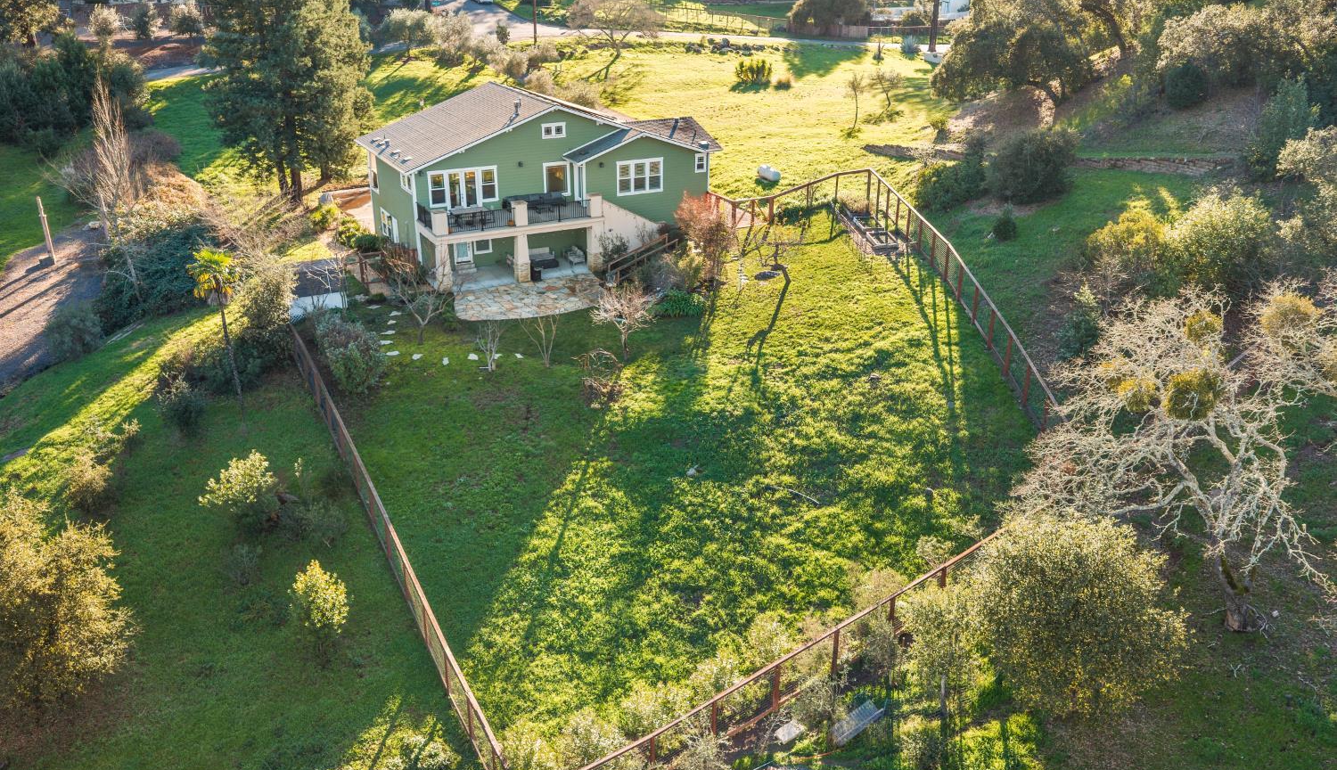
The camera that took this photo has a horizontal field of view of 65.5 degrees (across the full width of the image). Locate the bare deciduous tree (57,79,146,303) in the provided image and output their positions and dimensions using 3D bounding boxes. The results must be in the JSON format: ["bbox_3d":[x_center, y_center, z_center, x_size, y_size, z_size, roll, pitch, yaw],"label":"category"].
[{"bbox_3d":[-33.179,-11.148,60.926,4.600,13.000,4.200,1,23,0],"label":"bare deciduous tree"}]

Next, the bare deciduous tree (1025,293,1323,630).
[{"bbox_3d":[16.421,2.669,34.699,9.700,11.000,9.400,1,23,0],"label":"bare deciduous tree"}]

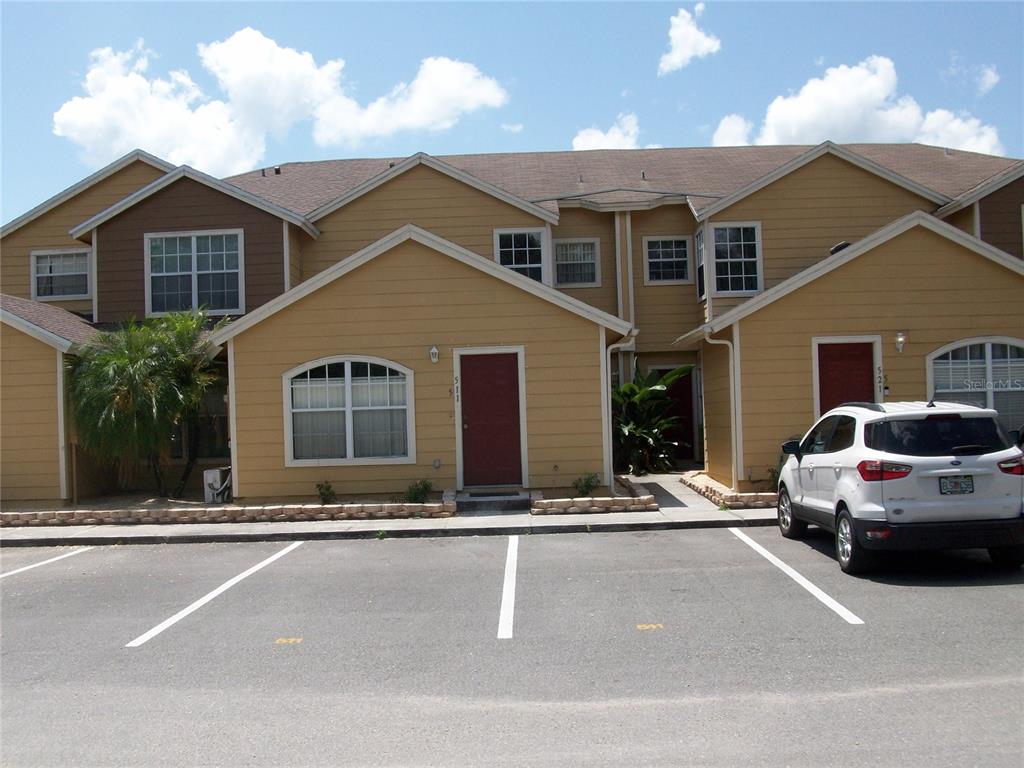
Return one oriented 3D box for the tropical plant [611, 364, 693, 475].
[{"bbox_3d":[2.597,0.687,18.931,1.594,2.106,1.500,-2,-1,2],"label":"tropical plant"}]

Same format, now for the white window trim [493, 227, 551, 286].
[{"bbox_3d":[0.191,-2.488,21.023,1.143,1.526,0.100,-2,-1,2],"label":"white window trim"}]

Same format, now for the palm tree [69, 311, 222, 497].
[{"bbox_3d":[-6.483,0.372,17.881,2.621,3.251,2.300,-2,-1,2],"label":"palm tree"}]

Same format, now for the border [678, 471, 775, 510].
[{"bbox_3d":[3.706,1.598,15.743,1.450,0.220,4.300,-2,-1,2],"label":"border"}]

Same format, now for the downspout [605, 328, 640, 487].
[{"bbox_3d":[1.706,0.413,15.707,0.506,2.528,0.150,-2,-1,2],"label":"downspout"}]

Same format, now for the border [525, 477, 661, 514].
[{"bbox_3d":[1.209,1.690,15.635,1.800,0.210,3.450,-2,-1,2],"label":"border"}]

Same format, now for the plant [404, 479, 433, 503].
[{"bbox_3d":[-1.416,1.620,15.232,0.425,0.378,0.400,-2,-1,2],"label":"plant"}]

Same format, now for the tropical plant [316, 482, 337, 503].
[{"bbox_3d":[-2.826,1.653,15.320,0.306,0.365,0.300,-2,-1,2],"label":"tropical plant"}]

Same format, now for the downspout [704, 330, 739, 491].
[{"bbox_3d":[3.263,0.404,15.664,0.526,2.505,0.150,-2,-1,2],"label":"downspout"}]

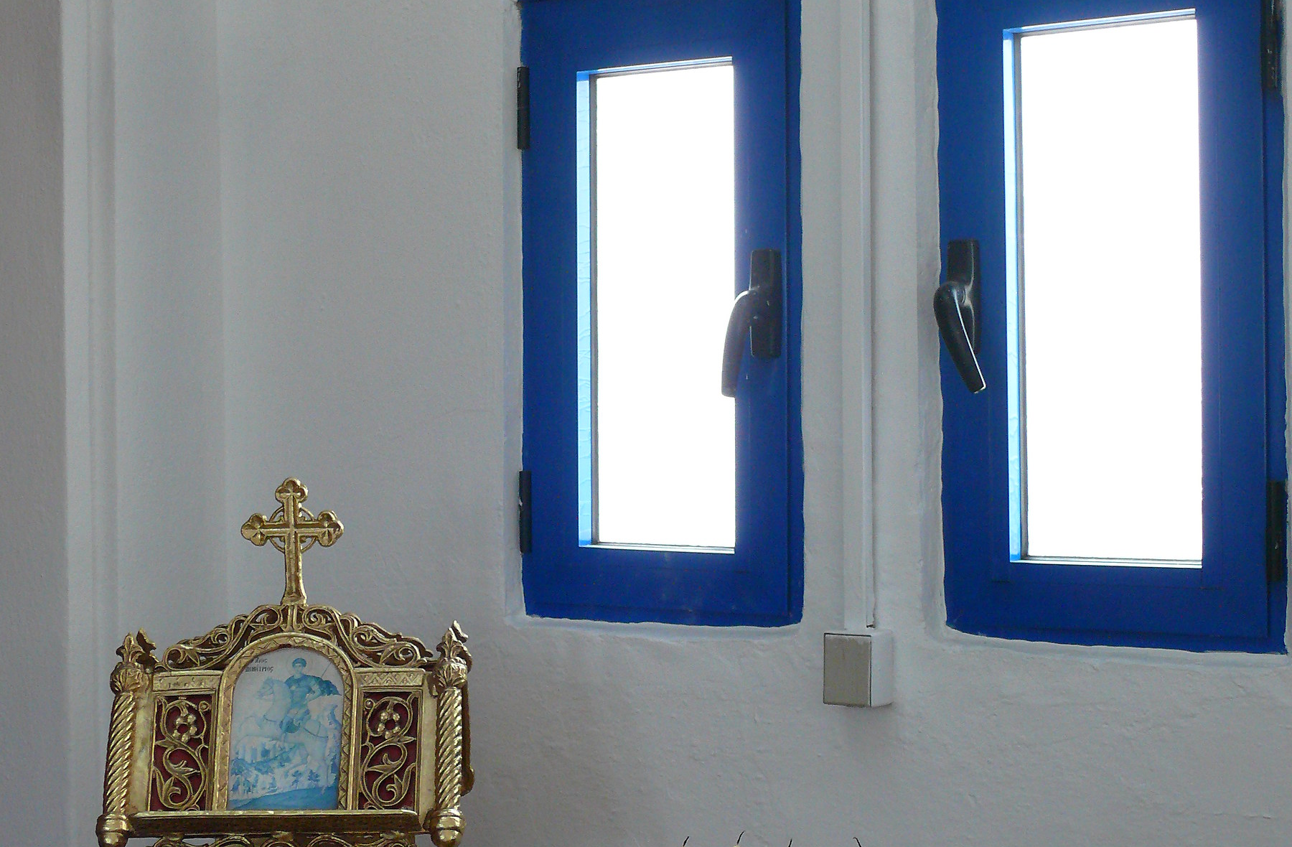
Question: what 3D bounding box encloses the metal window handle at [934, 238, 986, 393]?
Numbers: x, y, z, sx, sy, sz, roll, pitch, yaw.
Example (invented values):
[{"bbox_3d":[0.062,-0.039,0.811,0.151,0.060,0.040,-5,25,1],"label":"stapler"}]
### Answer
[{"bbox_3d":[0.336,-0.115,2.368,0.057,0.164,0.055,0,0,31],"label":"metal window handle"}]

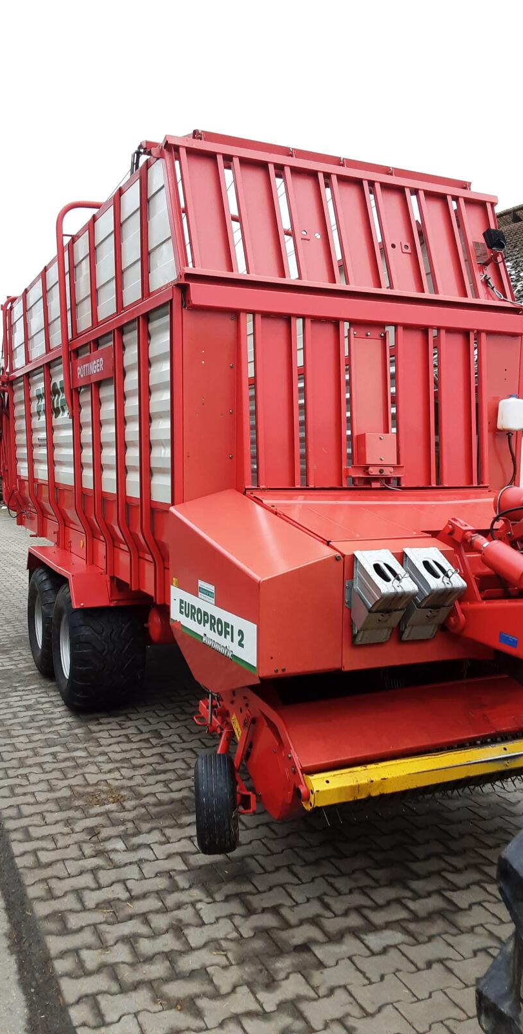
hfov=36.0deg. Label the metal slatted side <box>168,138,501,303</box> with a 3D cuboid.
[{"bbox_3d":[0.519,-1.514,4.328,2.100,0.740,0.120,-1,-11,-25],"label":"metal slatted side"}]

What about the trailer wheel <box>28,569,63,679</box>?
[{"bbox_3d":[-1.622,0.851,6.765,0.480,0.925,0.925,-1,5,-25],"label":"trailer wheel"}]

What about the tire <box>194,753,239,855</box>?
[{"bbox_3d":[-0.193,1.243,3.500,0.170,0.415,0.415,0,5,-6],"label":"tire"}]

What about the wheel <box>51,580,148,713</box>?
[{"bbox_3d":[-1.199,0.926,5.887,0.480,0.925,0.925,-1,5,-25],"label":"wheel"}]

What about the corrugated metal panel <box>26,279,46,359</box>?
[{"bbox_3d":[-2.065,-1.788,7.373,0.050,0.670,0.830,-1,5,-25],"label":"corrugated metal panel"}]

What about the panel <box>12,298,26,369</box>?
[{"bbox_3d":[-2.506,-1.877,8.300,0.050,0.660,0.780,-1,5,-25],"label":"panel"}]

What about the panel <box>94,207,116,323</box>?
[{"bbox_3d":[-0.985,-1.586,5.085,0.040,0.690,0.473,-2,5,-26],"label":"panel"}]

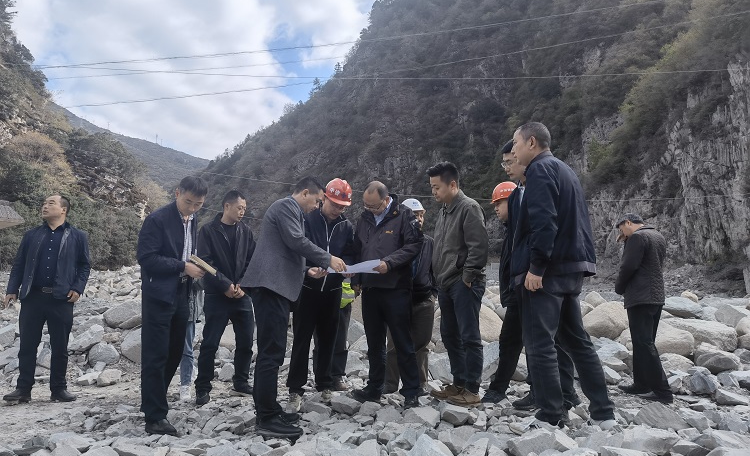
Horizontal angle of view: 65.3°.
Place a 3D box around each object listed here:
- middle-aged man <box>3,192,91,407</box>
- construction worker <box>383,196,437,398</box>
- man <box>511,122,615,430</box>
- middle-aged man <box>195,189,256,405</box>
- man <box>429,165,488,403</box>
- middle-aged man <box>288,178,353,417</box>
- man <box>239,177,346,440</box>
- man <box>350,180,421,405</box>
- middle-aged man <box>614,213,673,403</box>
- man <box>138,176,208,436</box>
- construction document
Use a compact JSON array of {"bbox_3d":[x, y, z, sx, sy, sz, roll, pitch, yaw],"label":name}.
[{"bbox_3d":[-2.745,0.571,4.901,0.660,1.710,0.400,2,-7,-17],"label":"middle-aged man"},{"bbox_3d":[0.314,0.574,5.175,0.520,1.710,0.400,3,-8,-27],"label":"construction worker"},{"bbox_3d":[1.096,0.243,3.418,0.520,1.770,0.540,-6,-9,41],"label":"man"},{"bbox_3d":[-1.203,0.530,4.737,0.520,1.710,0.380,5,-8,-37],"label":"middle-aged man"},{"bbox_3d":[0.609,0.380,4.214,0.420,1.740,0.480,3,-7,-24],"label":"man"},{"bbox_3d":[-0.409,0.477,4.385,0.550,1.710,0.450,3,-7,-20],"label":"middle-aged man"},{"bbox_3d":[-0.528,0.488,3.789,0.640,1.660,0.500,2,-7,-16],"label":"man"},{"bbox_3d":[0.080,0.481,4.443,0.560,1.680,0.460,-3,-8,27],"label":"man"},{"bbox_3d":[2.427,0.701,5.287,0.480,1.680,0.400,6,-9,-41],"label":"middle-aged man"},{"bbox_3d":[-1.351,0.487,3.901,0.400,1.690,0.480,-1,-7,6],"label":"man"},{"bbox_3d":[-0.155,0.270,4.050,0.400,0.080,0.280,0,-7,0],"label":"construction document"}]

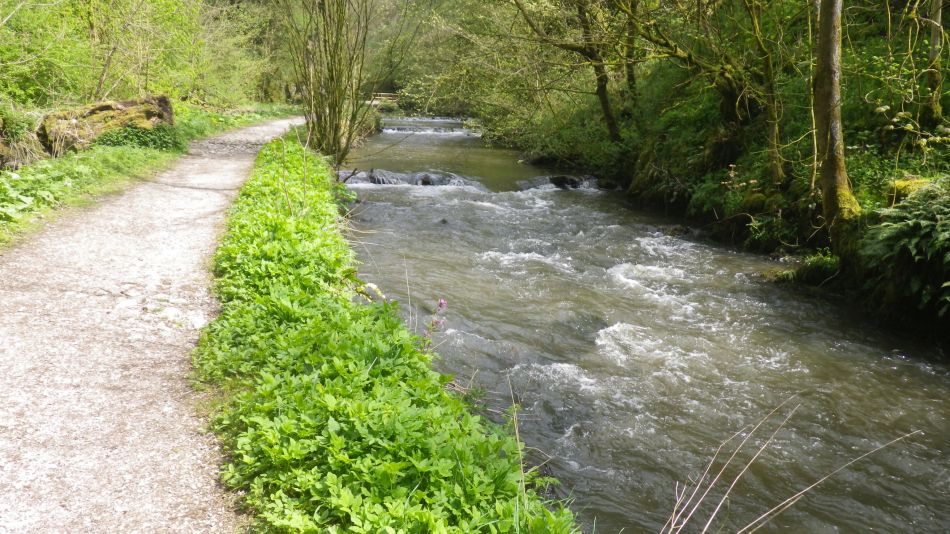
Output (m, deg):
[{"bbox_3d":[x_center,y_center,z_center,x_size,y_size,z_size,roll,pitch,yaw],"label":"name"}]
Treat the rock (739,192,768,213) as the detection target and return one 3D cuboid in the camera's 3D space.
[{"bbox_3d":[4.305,-0.997,10.900,0.460,0.290,0.400,6,15,21],"label":"rock"}]

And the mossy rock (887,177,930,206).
[{"bbox_3d":[5.422,-0.930,8.800,0.560,0.350,0.450,9,17,31],"label":"mossy rock"}]

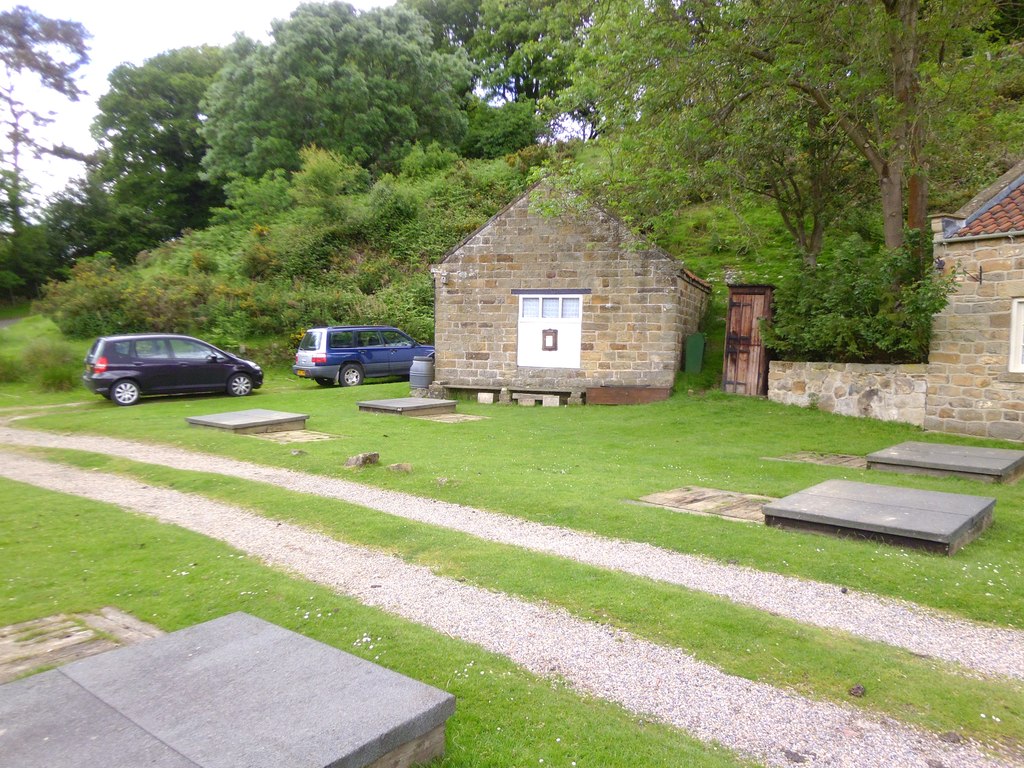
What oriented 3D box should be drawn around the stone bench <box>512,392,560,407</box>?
[{"bbox_3d":[0.534,0.344,16.750,1.030,0.280,0.360,1,4,8],"label":"stone bench"}]

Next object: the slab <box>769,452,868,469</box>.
[{"bbox_3d":[4.038,0.947,9.696,1.080,0.060,0.880,5,6,44],"label":"slab"}]

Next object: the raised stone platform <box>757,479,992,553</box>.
[{"bbox_3d":[3.056,1.068,6.383,1.360,0.160,1.500,3,5,42],"label":"raised stone platform"}]

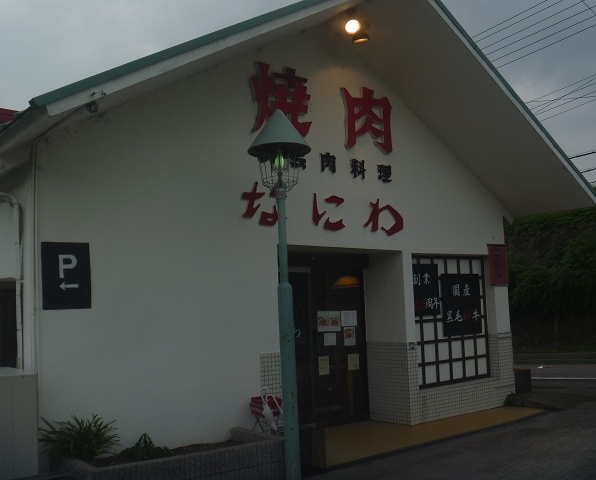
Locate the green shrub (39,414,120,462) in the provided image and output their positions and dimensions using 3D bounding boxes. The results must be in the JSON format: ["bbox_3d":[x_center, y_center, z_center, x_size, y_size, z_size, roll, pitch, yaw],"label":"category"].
[{"bbox_3d":[-1.864,1.703,5.537,0.640,0.420,0.580,2,-7,-39],"label":"green shrub"}]

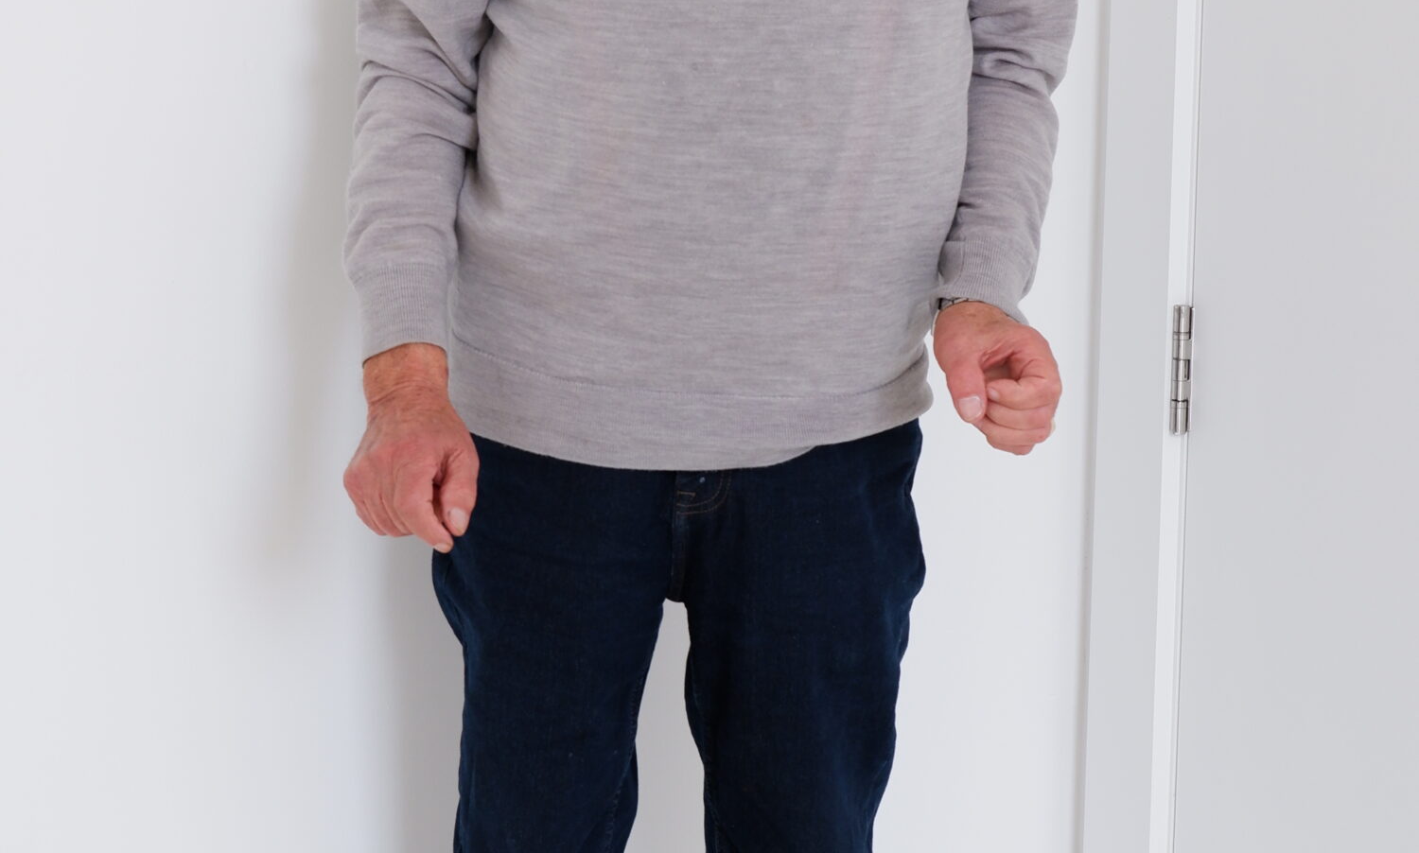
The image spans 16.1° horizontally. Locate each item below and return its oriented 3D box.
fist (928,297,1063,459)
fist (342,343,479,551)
[{"bbox_3d":[0.205,-0.035,3.580,0.090,0.108,0.110,0,8,-10],"label":"fist"},{"bbox_3d":[-0.216,0.012,3.627,0.095,0.140,0.100,0,8,-5],"label":"fist"}]

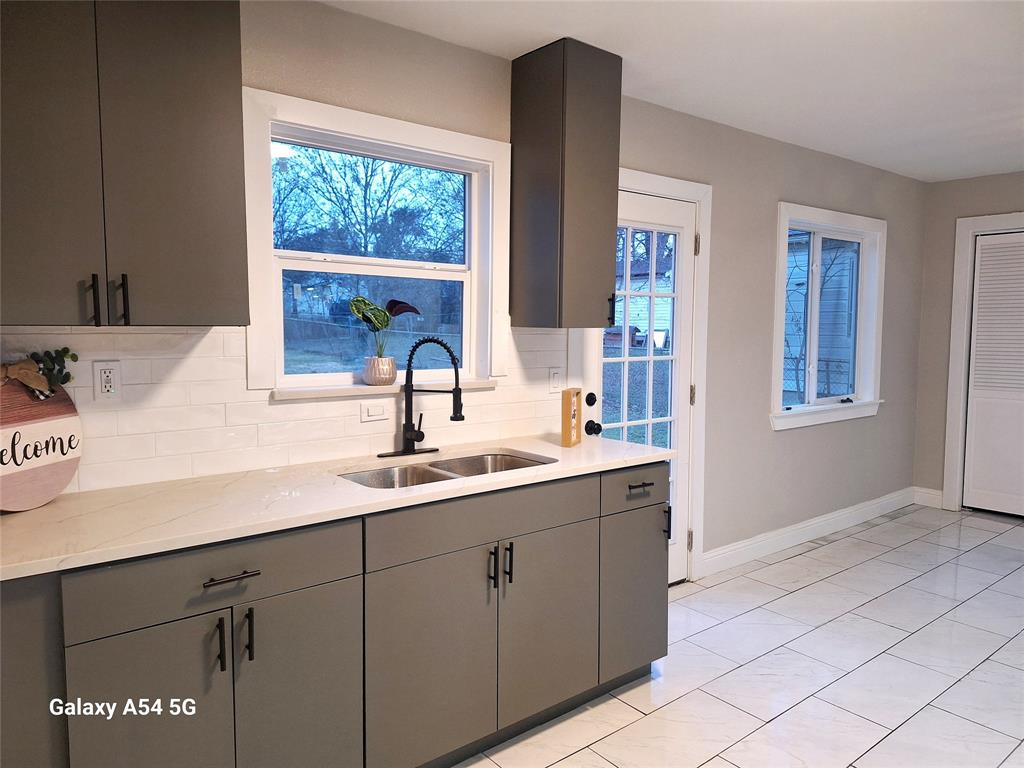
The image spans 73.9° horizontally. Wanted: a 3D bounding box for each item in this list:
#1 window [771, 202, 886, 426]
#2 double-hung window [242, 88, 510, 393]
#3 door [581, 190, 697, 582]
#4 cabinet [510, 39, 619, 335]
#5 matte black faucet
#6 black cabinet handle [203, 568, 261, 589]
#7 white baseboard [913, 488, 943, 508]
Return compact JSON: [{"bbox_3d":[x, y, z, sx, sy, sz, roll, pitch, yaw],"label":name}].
[{"bbox_3d":[2.117,-0.432,4.550,1.410,1.380,0.120,-4,6,-37],"label":"window"},{"bbox_3d":[-0.465,-0.471,2.579,1.090,1.010,0.130,-4,6,-37],"label":"double-hung window"},{"bbox_3d":[0.642,0.086,3.450,0.810,2.035,0.050,-4,6,-37],"label":"door"},{"bbox_3d":[0.219,-0.778,2.831,0.305,1.085,0.325,-4,6,-37],"label":"cabinet"},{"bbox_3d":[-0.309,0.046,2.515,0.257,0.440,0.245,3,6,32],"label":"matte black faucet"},{"bbox_3d":[-0.678,0.470,1.641,0.128,0.012,0.035,-4,6,-37],"label":"black cabinet handle"},{"bbox_3d":[3.264,0.894,5.354,0.016,0.130,0.225,-4,6,-37],"label":"white baseboard"}]

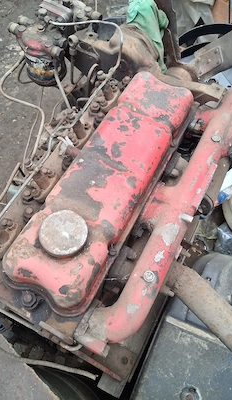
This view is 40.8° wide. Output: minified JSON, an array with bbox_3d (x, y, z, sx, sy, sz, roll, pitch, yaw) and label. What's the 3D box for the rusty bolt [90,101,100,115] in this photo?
[{"bbox_3d":[-0.041,-0.182,0.617,0.019,0.019,0.019,27,63,7],"label":"rusty bolt"}]

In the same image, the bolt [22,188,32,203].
[{"bbox_3d":[-0.146,-0.007,0.516,0.018,0.019,0.018,27,63,7],"label":"bolt"}]

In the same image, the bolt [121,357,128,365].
[{"bbox_3d":[0.015,0.273,0.531,0.013,0.006,0.013,27,63,7],"label":"bolt"}]

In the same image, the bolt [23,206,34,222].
[{"bbox_3d":[-0.140,0.023,0.498,0.020,0.024,0.020,27,63,7],"label":"bolt"}]

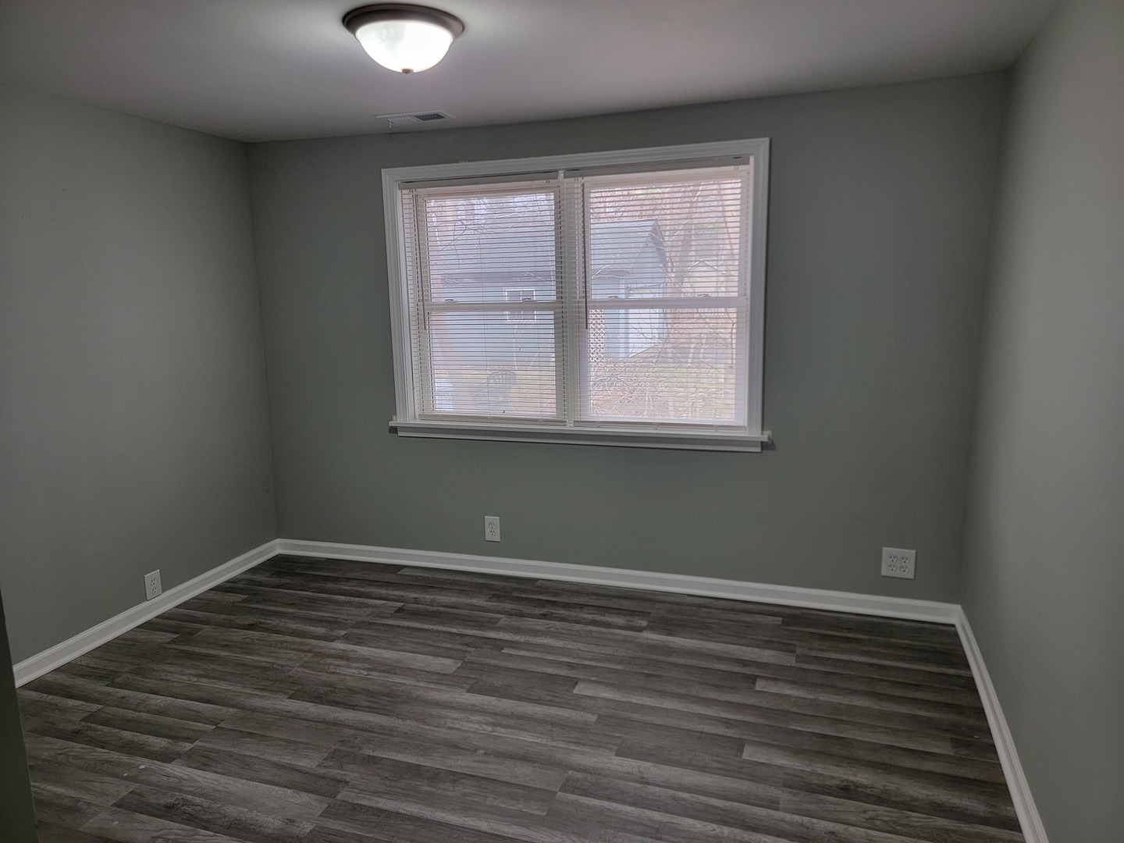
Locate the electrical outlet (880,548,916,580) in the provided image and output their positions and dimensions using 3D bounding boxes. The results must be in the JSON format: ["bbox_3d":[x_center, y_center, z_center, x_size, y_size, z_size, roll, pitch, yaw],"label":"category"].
[{"bbox_3d":[1.410,0.595,3.260,0.125,0.124,0.008,2,11,19],"label":"electrical outlet"}]

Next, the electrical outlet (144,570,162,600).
[{"bbox_3d":[-1.815,0.730,3.471,0.008,0.116,0.081,2,11,19],"label":"electrical outlet"}]

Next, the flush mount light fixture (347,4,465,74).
[{"bbox_3d":[-0.429,-1.029,2.142,0.327,0.139,0.327,-1,11,0],"label":"flush mount light fixture"}]

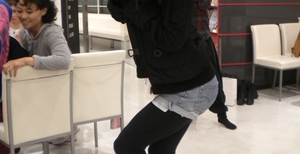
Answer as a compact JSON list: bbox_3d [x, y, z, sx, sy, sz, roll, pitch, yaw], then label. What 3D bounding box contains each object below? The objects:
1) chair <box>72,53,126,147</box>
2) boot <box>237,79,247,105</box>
[{"bbox_3d":[-0.485,0.229,3.064,0.425,0.875,0.550,-8,13,-33],"label":"chair"},{"bbox_3d":[1.105,0.181,4.857,0.110,0.260,0.270,1,11,13],"label":"boot"}]

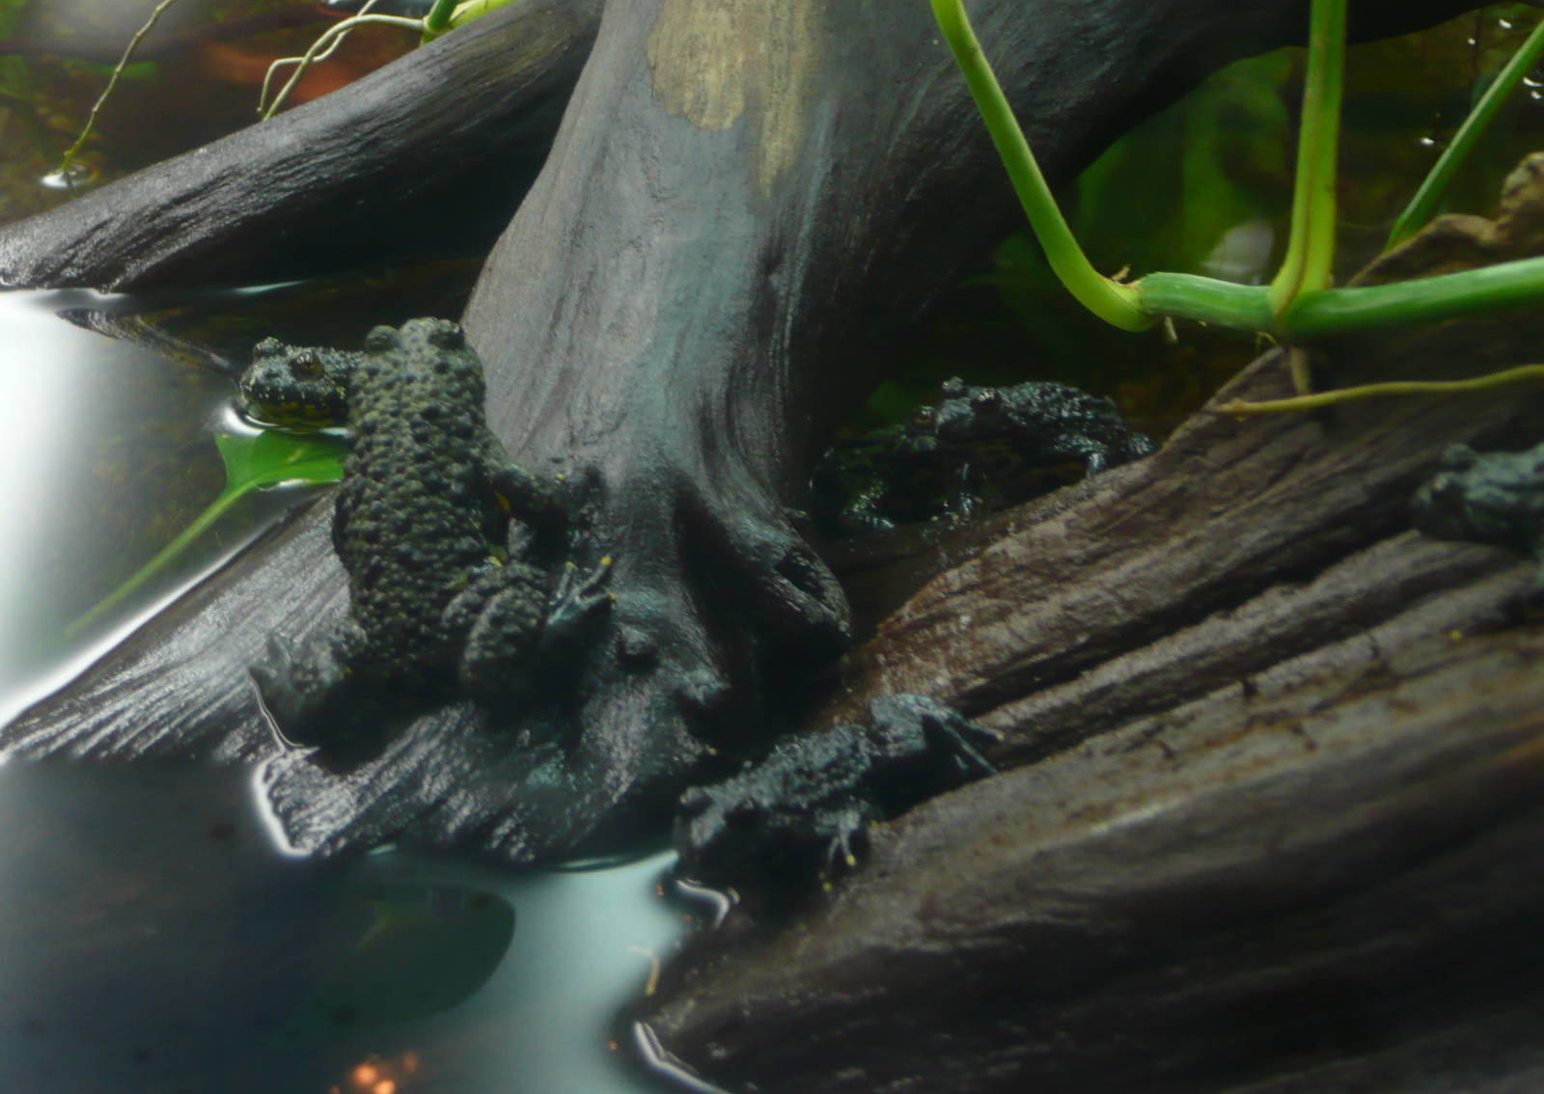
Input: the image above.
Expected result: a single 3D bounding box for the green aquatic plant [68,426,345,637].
[{"bbox_3d":[-0.077,-0.002,0.395,0.046,0.020,0.032,0,30,0],"label":"green aquatic plant"}]

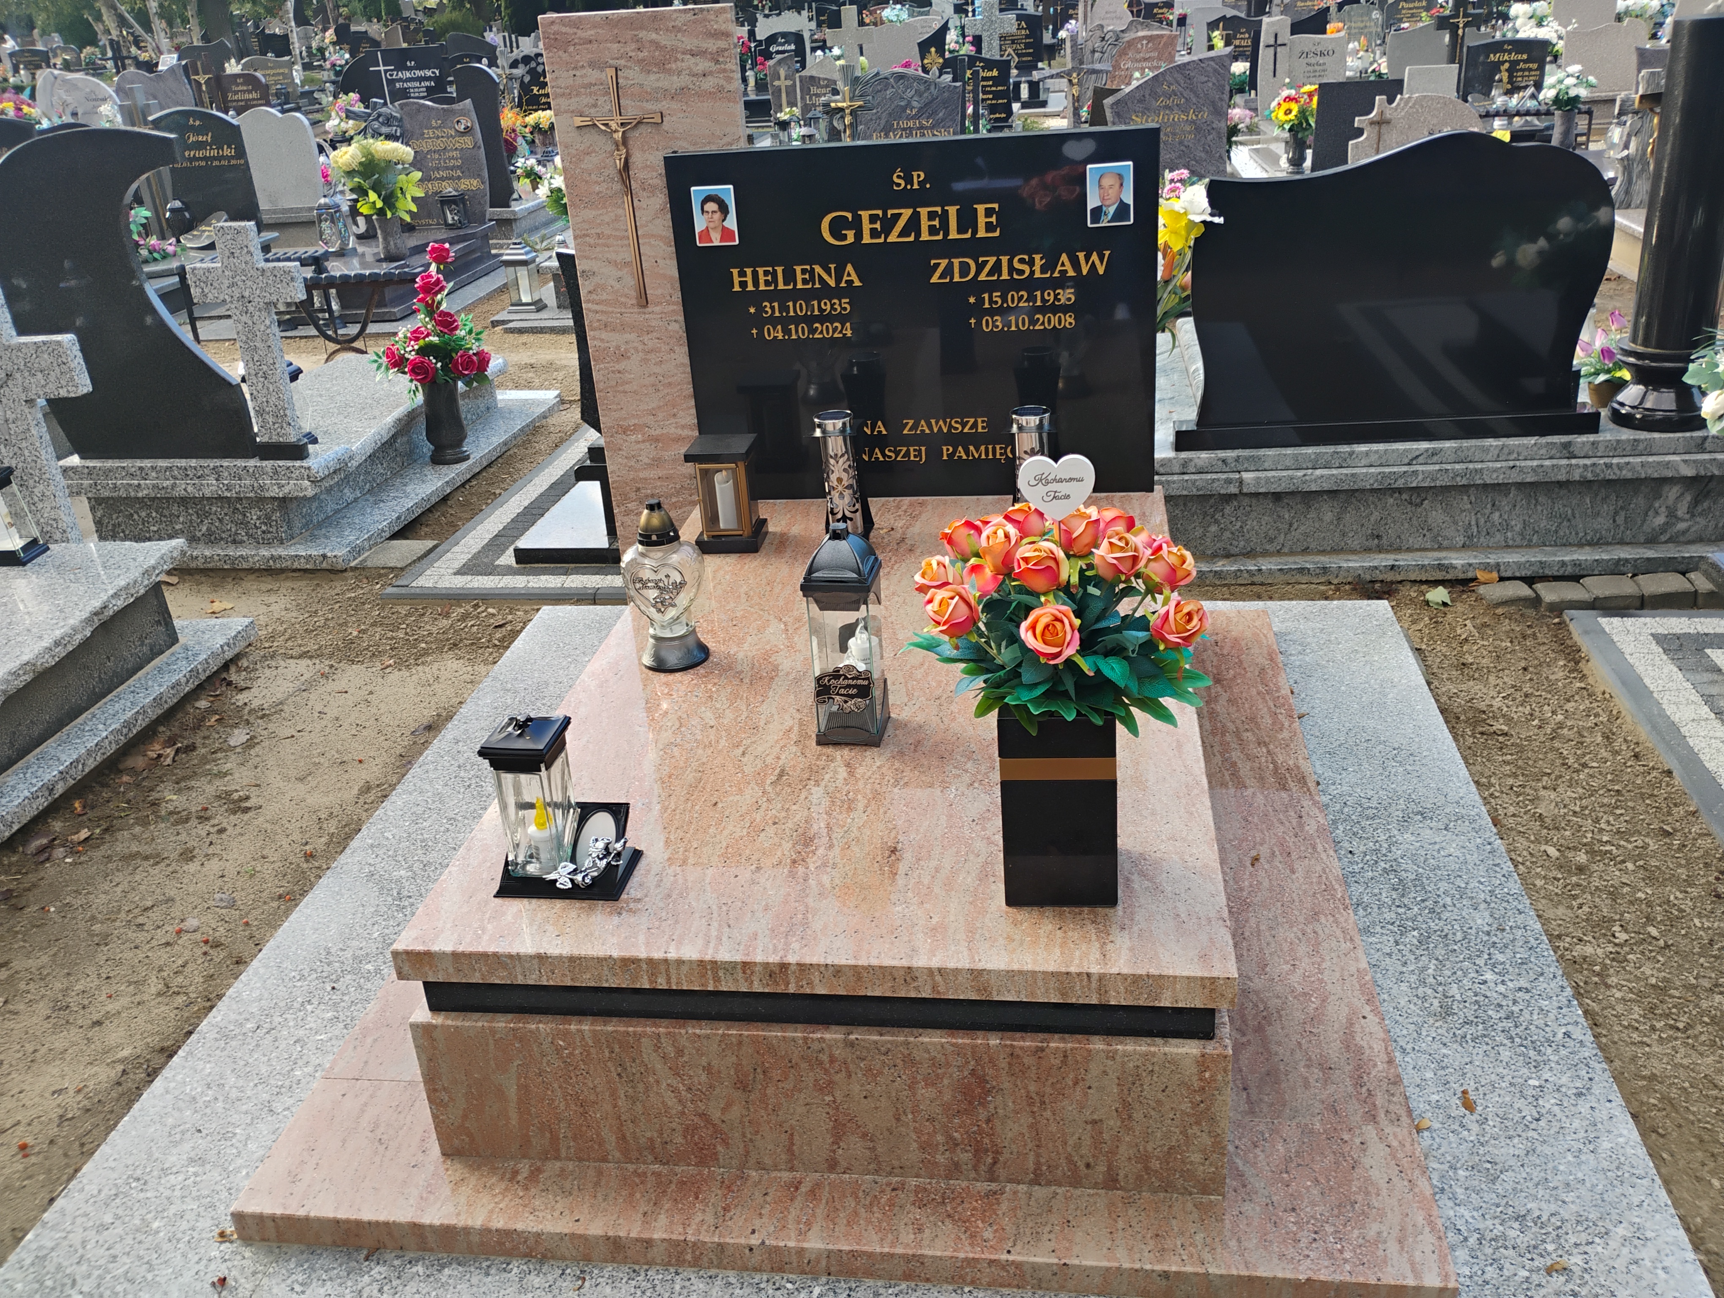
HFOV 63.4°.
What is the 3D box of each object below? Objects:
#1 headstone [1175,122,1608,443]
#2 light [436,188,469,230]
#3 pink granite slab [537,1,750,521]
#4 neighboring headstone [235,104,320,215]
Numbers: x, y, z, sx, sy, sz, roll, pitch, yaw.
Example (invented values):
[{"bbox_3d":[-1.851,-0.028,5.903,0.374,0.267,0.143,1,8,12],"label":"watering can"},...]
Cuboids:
[{"bbox_3d":[1.322,-0.886,3.479,1.050,0.745,0.095,-2,26,6],"label":"headstone"},{"bbox_3d":[-2.288,-2.462,7.796,0.128,0.207,0.128,0,26,9],"label":"light"},{"bbox_3d":[-0.404,-0.686,3.083,0.394,1.318,0.051,0,26,9],"label":"pink granite slab"},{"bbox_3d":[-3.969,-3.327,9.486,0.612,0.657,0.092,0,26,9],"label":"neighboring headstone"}]

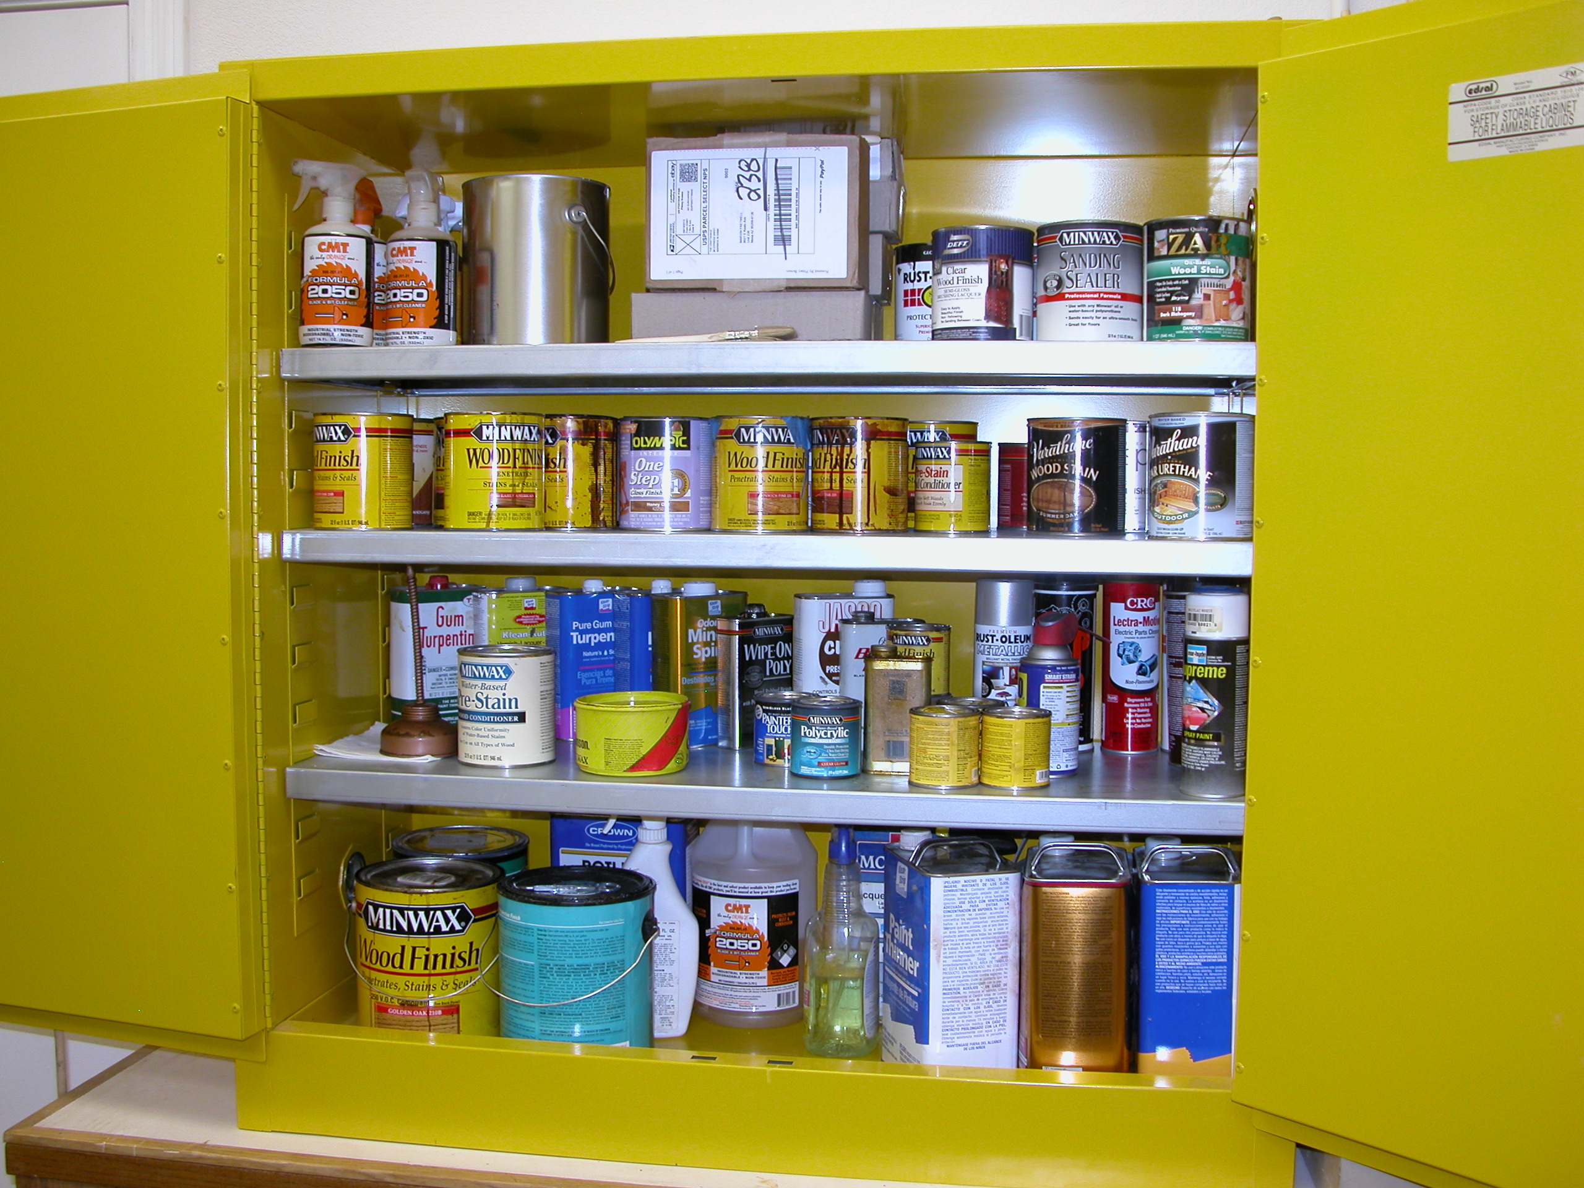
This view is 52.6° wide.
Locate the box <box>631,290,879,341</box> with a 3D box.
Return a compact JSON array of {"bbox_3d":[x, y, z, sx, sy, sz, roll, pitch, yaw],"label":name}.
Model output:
[{"bbox_3d":[-0.038,-0.301,1.835,0.258,0.070,0.150,1,4,9],"label":"box"}]

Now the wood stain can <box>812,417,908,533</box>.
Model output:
[{"bbox_3d":[0.076,-0.133,1.784,0.108,0.124,0.108,0,4,0],"label":"wood stain can"}]

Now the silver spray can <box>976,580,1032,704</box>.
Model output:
[{"bbox_3d":[0.240,0.086,1.812,0.066,0.203,0.066,1,4,8],"label":"silver spray can"}]

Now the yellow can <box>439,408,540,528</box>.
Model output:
[{"bbox_3d":[-0.323,-0.132,1.739,0.108,0.124,0.108,0,4,0],"label":"yellow can"}]

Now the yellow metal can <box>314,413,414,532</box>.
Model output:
[{"bbox_3d":[-0.472,-0.134,1.765,0.107,0.124,0.107,0,4,0],"label":"yellow metal can"}]

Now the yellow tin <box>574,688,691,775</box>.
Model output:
[{"bbox_3d":[-0.174,0.151,1.750,0.126,0.075,0.126,0,4,0],"label":"yellow tin"}]

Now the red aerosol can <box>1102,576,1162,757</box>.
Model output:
[{"bbox_3d":[0.401,0.076,1.899,0.066,0.220,0.066,1,4,9],"label":"red aerosol can"}]

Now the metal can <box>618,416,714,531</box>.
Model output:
[{"bbox_3d":[-0.136,-0.132,1.780,0.108,0.124,0.108,0,4,0],"label":"metal can"}]

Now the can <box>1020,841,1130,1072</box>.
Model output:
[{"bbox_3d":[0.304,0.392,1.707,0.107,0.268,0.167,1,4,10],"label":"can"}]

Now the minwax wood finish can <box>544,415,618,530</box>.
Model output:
[{"bbox_3d":[-0.251,-0.136,1.806,0.108,0.124,0.108,0,4,0],"label":"minwax wood finish can"}]

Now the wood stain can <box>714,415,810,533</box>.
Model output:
[{"bbox_3d":[-0.034,-0.133,1.773,0.108,0.124,0.108,0,4,0],"label":"wood stain can"}]

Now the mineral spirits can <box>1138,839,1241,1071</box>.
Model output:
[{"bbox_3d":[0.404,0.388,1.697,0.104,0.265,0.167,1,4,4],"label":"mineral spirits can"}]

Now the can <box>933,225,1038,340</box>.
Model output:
[{"bbox_3d":[0.201,-0.315,1.677,0.108,0.124,0.108,0,4,0],"label":"can"}]

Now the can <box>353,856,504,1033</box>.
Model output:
[{"bbox_3d":[-0.409,0.410,1.814,0.168,0.194,0.168,0,4,0],"label":"can"}]

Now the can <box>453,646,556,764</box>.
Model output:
[{"bbox_3d":[-0.318,0.123,1.785,0.107,0.123,0.107,0,4,0],"label":"can"}]

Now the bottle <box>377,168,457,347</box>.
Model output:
[{"bbox_3d":[-0.414,-0.373,1.804,0.076,0.206,0.088,1,4,10],"label":"bottle"}]

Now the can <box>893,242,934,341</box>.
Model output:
[{"bbox_3d":[0.170,-0.324,1.801,0.108,0.124,0.108,1,4,5],"label":"can"}]

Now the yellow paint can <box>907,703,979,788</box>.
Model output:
[{"bbox_3d":[0.160,0.159,1.671,0.074,0.076,0.074,1,4,6],"label":"yellow paint can"}]

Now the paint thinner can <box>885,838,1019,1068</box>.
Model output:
[{"bbox_3d":[0.169,0.390,1.730,0.105,0.268,0.167,-1,4,-13],"label":"paint thinner can"}]

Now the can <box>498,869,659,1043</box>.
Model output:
[{"bbox_3d":[-0.231,0.413,1.730,0.170,0.196,0.170,0,4,-8],"label":"can"}]

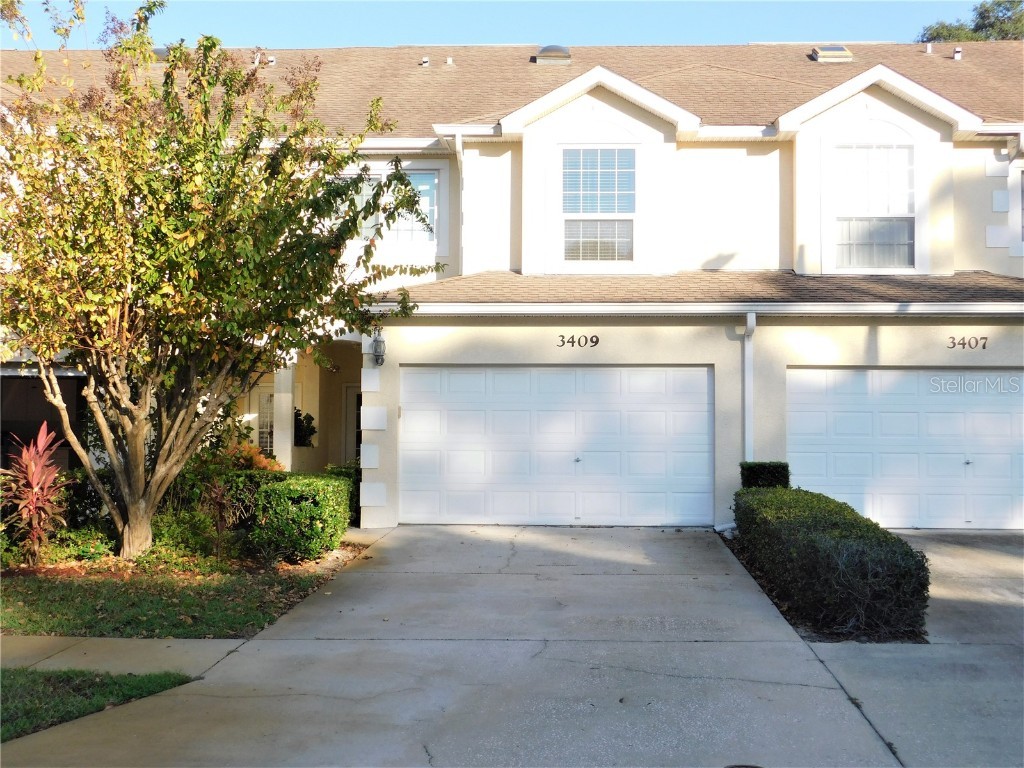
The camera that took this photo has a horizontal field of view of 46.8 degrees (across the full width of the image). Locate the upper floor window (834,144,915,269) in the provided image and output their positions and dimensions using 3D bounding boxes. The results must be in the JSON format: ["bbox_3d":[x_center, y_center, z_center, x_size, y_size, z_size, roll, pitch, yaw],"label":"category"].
[{"bbox_3d":[5.169,-2.529,16.853,1.143,1.787,0.100,0,-1,2],"label":"upper floor window"}]

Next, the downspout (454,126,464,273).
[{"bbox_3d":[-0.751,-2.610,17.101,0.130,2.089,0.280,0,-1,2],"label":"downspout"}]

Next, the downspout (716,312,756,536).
[{"bbox_3d":[2.971,0.526,15.660,0.526,2.923,0.420,0,-1,2],"label":"downspout"}]

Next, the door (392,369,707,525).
[{"bbox_3d":[0.601,0.824,16.052,4.270,2.164,0.060,0,-1,2],"label":"door"}]

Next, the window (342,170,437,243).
[{"bbox_3d":[-1.902,-2.722,18.142,1.524,1.139,0.100,0,-1,2],"label":"window"}]

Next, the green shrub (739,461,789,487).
[{"bbox_3d":[3.203,1.466,15.172,0.619,0.904,0.700,0,-1,2],"label":"green shrub"}]

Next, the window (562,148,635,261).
[{"bbox_3d":[1.245,-2.574,16.984,1.053,1.635,0.100,0,-1,2],"label":"window"}]

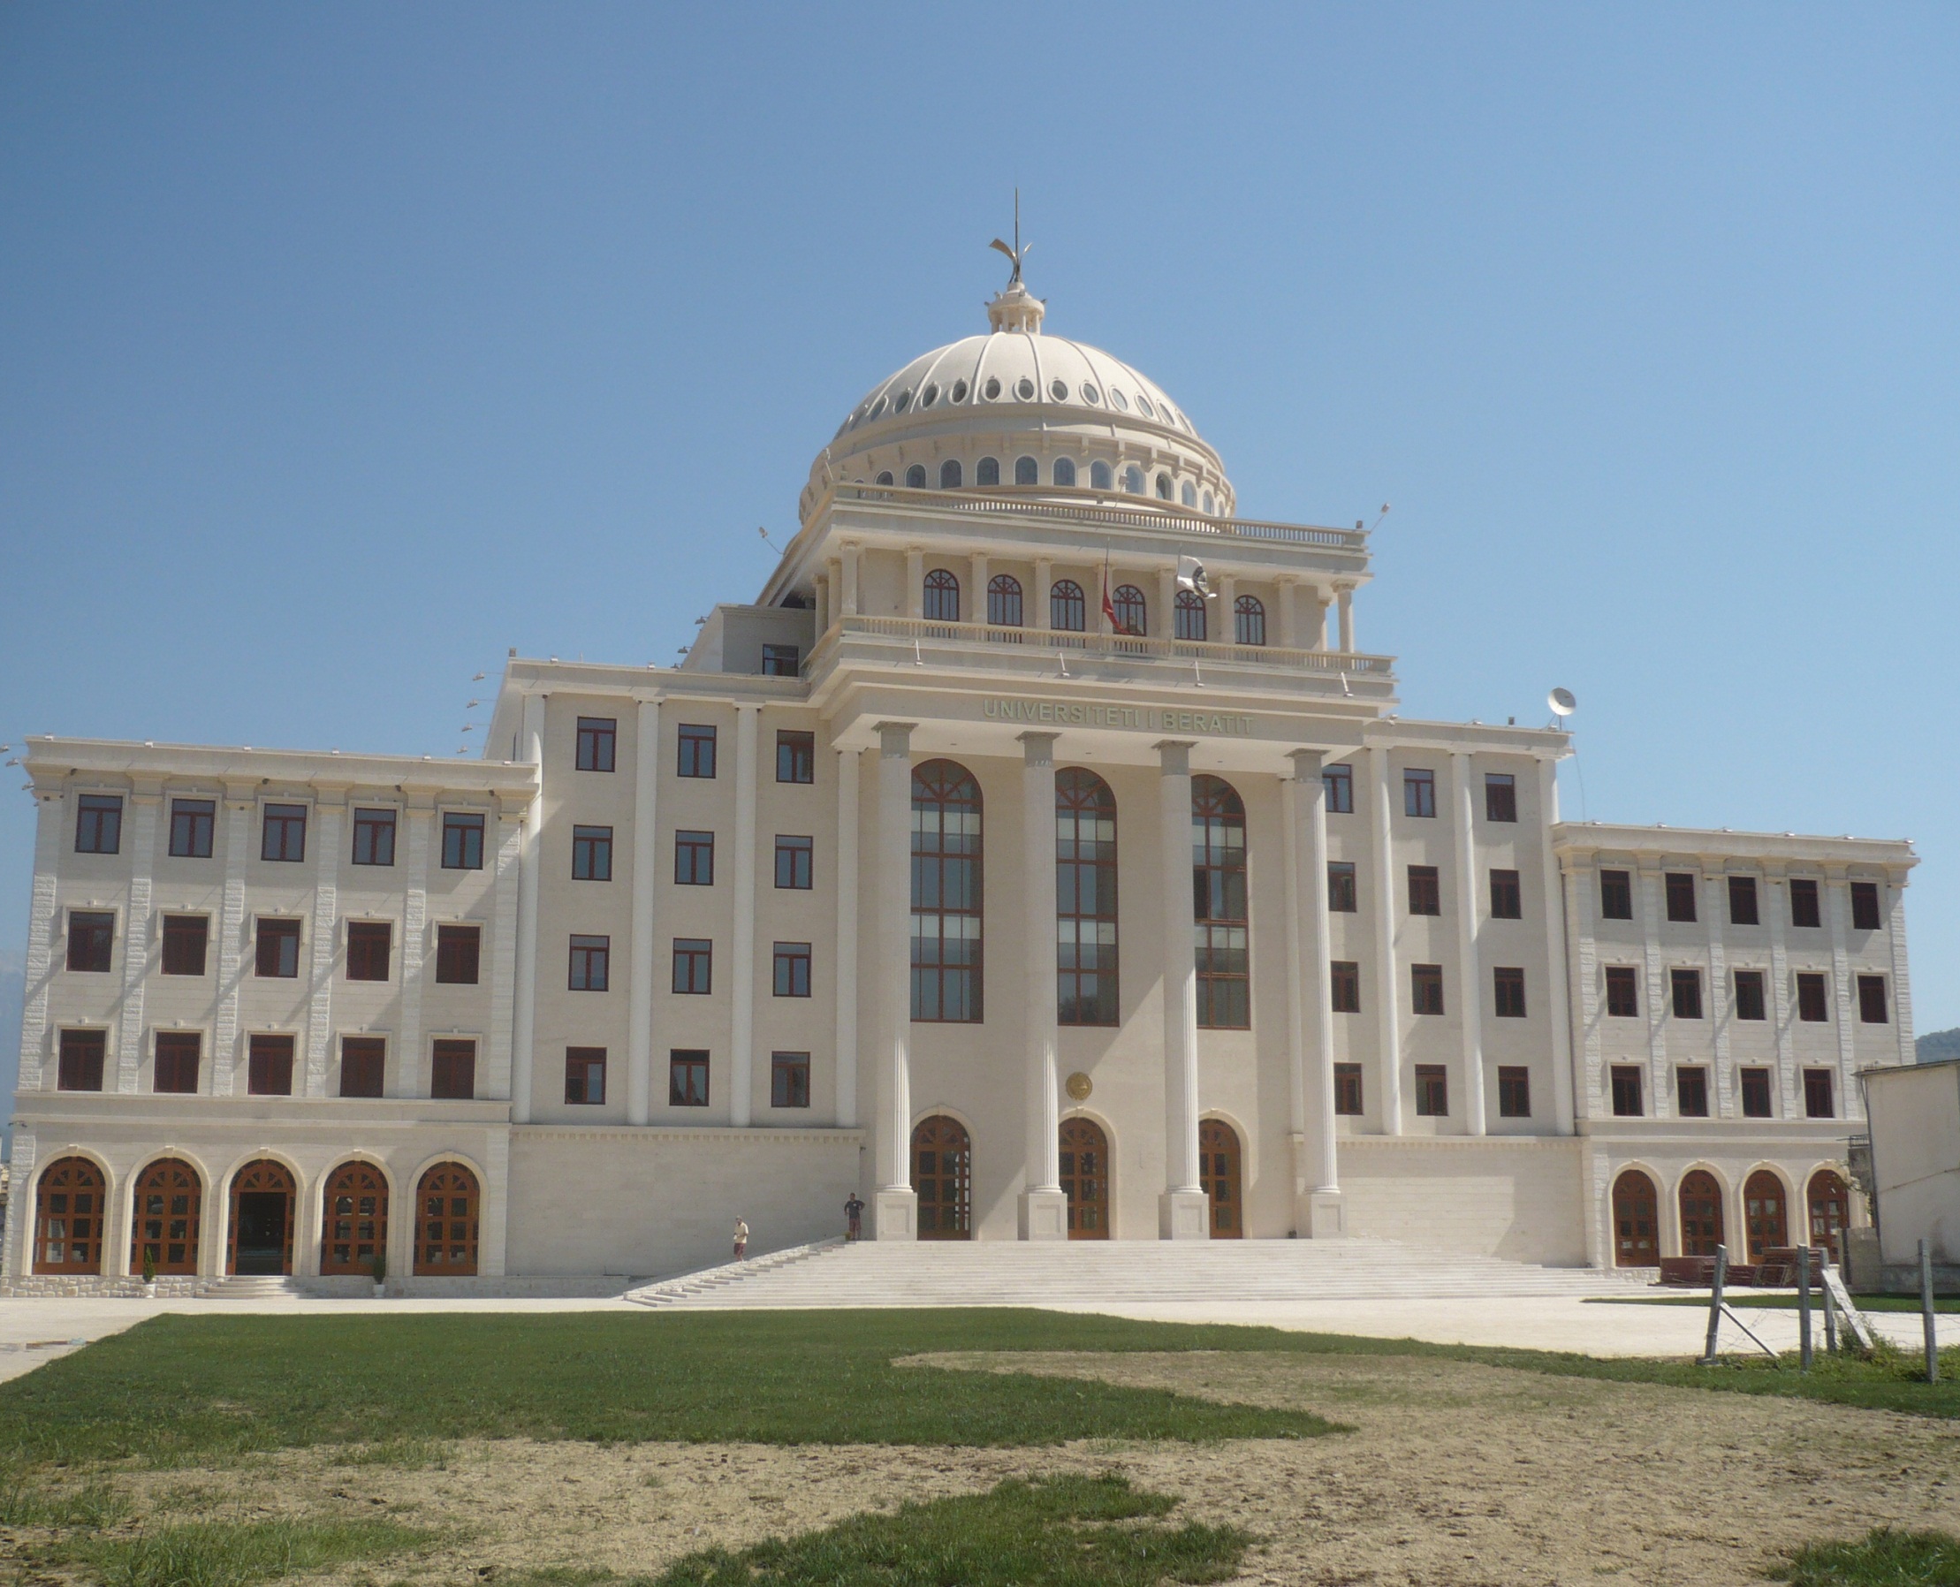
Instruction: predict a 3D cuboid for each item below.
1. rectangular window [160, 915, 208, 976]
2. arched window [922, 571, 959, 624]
[{"bbox_3d":[-28.089,5.377,75.586,1.454,2.093,0.180,3,-12,-15],"label":"rectangular window"},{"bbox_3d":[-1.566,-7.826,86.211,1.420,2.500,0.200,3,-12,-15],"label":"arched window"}]

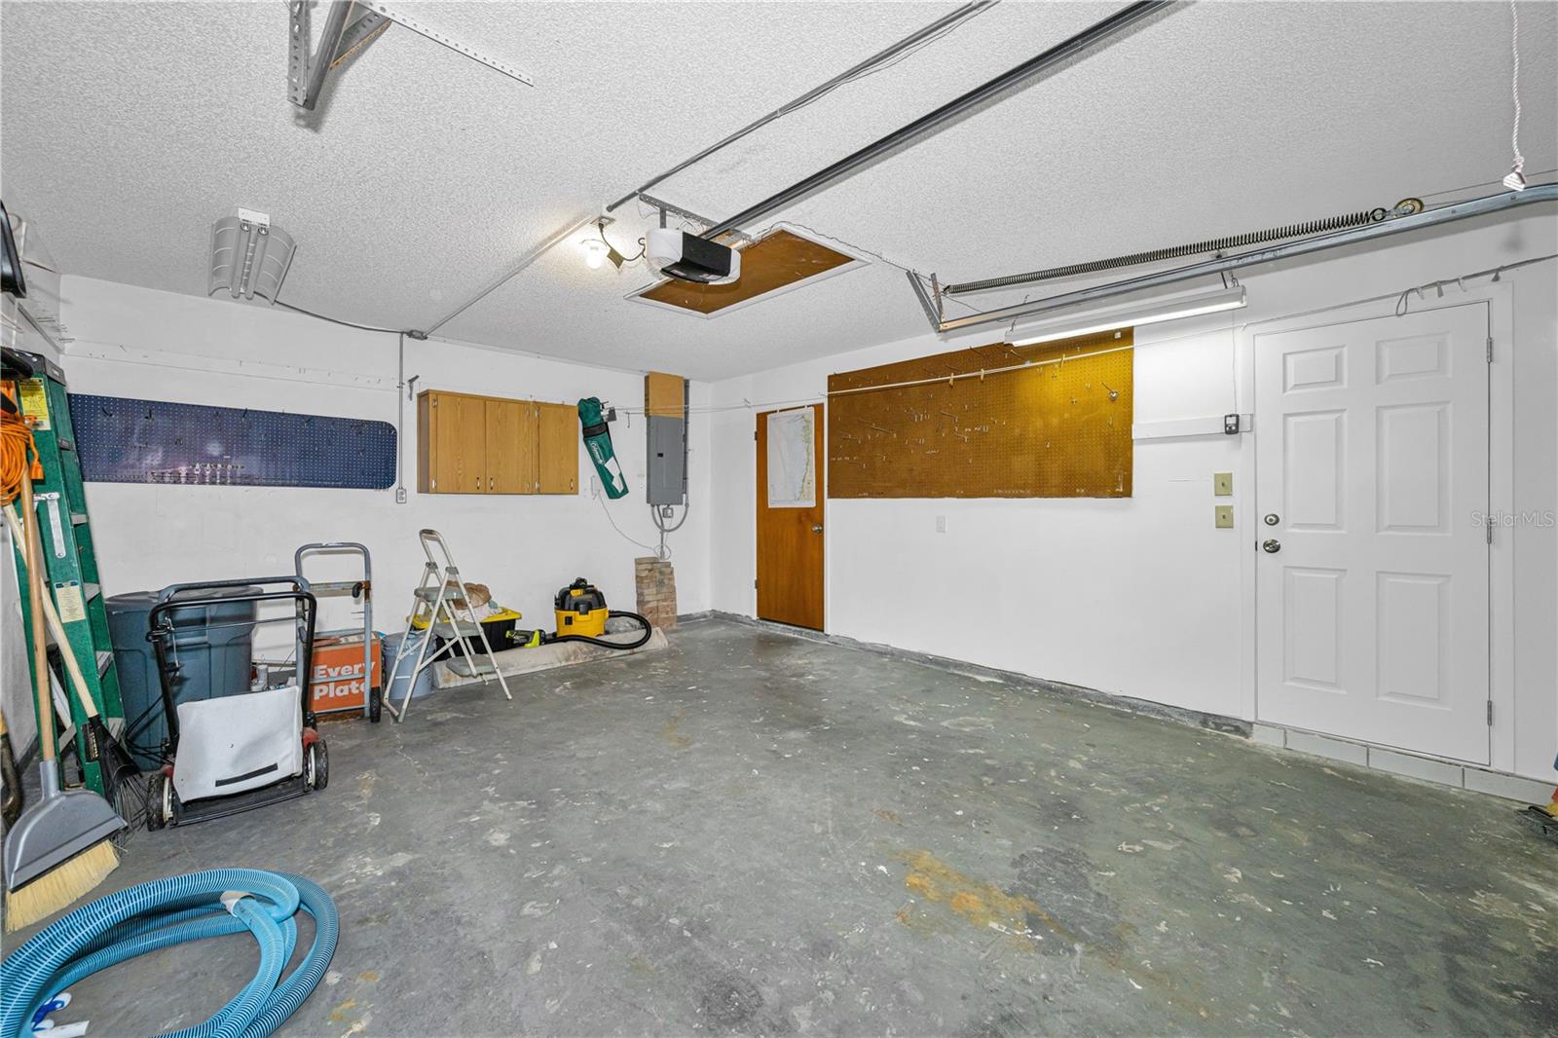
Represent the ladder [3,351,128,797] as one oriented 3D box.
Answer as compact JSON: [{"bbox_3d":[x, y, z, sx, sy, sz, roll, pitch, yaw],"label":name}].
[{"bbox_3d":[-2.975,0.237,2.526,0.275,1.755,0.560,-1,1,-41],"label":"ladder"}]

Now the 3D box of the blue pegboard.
[{"bbox_3d":[-3.476,-0.469,4.009,1.624,0.500,0.020,-1,1,-41],"label":"blue pegboard"}]

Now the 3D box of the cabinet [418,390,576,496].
[{"bbox_3d":[-2.233,-0.575,4.907,1.125,0.757,0.315,-1,1,-41],"label":"cabinet"}]

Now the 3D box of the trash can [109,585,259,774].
[{"bbox_3d":[-2.849,0.726,2.927,0.540,0.740,0.540,-1,1,-41],"label":"trash can"}]

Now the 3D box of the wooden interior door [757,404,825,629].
[{"bbox_3d":[0.102,-0.015,5.657,0.870,2.030,0.045,0,1,45],"label":"wooden interior door"}]

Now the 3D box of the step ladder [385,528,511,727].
[{"bbox_3d":[-1.992,0.576,3.642,0.600,1.030,0.450,-1,1,-41],"label":"step ladder"}]

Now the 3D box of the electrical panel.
[{"bbox_3d":[-1.127,-0.782,6.017,0.396,1.275,0.110,-1,1,-41],"label":"electrical panel"}]

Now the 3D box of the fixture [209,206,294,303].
[{"bbox_3d":[-2.885,-1.363,3.291,0.300,0.095,1.230,-1,1,-44],"label":"fixture"}]

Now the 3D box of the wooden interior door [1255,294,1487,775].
[{"bbox_3d":[2.826,0.058,2.938,0.810,2.030,0.045,0,1,45],"label":"wooden interior door"}]

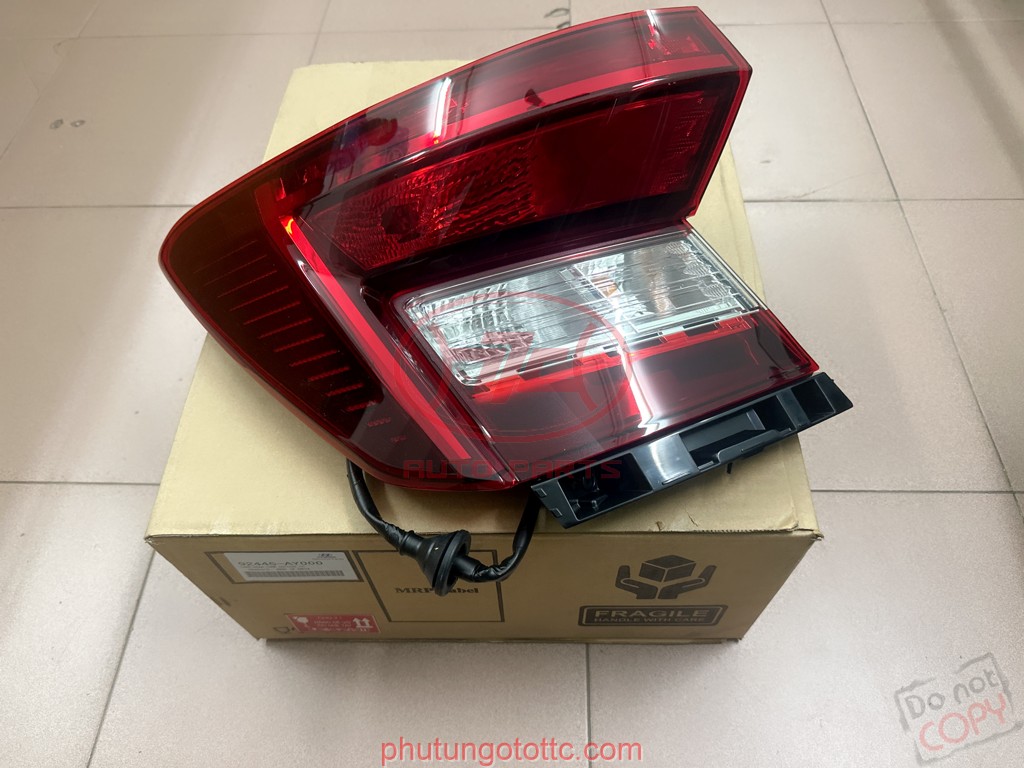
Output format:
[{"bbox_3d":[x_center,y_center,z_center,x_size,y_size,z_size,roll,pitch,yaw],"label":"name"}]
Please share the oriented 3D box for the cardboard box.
[{"bbox_3d":[-0.013,-0.052,0.662,0.412,0.223,0.501,0,56,2],"label":"cardboard box"}]

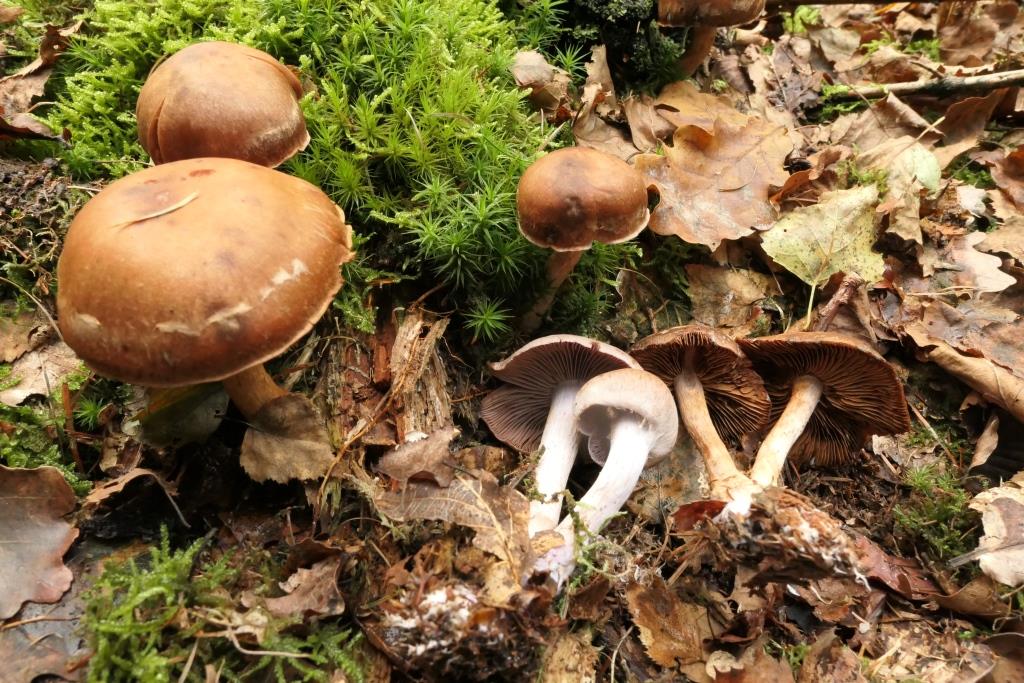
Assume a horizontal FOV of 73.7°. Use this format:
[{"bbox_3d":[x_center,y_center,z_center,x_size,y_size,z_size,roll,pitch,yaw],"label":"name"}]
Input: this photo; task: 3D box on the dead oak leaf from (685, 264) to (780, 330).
[{"bbox_3d":[0.102,-0.020,0.313,0.043,0.008,0.037,2,58,1],"label":"dead oak leaf"}]

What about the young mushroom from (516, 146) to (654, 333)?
[{"bbox_3d":[0.029,-0.036,0.271,0.052,0.080,0.052,0,43,0],"label":"young mushroom"}]

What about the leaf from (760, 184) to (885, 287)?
[{"bbox_3d":[0.159,-0.057,0.342,0.060,0.010,0.074,23,66,11],"label":"leaf"}]

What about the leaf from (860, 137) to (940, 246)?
[{"bbox_3d":[0.207,-0.086,0.367,0.043,0.018,0.074,26,63,14],"label":"leaf"}]

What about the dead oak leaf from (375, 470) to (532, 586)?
[{"bbox_3d":[-0.017,0.064,0.235,0.045,0.015,0.053,-27,59,-18],"label":"dead oak leaf"}]

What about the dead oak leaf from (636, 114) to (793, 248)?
[{"bbox_3d":[0.116,-0.093,0.376,0.111,0.014,0.080,-37,70,-16],"label":"dead oak leaf"}]

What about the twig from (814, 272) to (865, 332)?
[{"bbox_3d":[0.145,-0.018,0.303,0.006,0.006,0.033,31,70,29],"label":"twig"}]

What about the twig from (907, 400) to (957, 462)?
[{"bbox_3d":[0.164,0.035,0.268,0.002,0.002,0.029,-10,49,-10],"label":"twig"}]

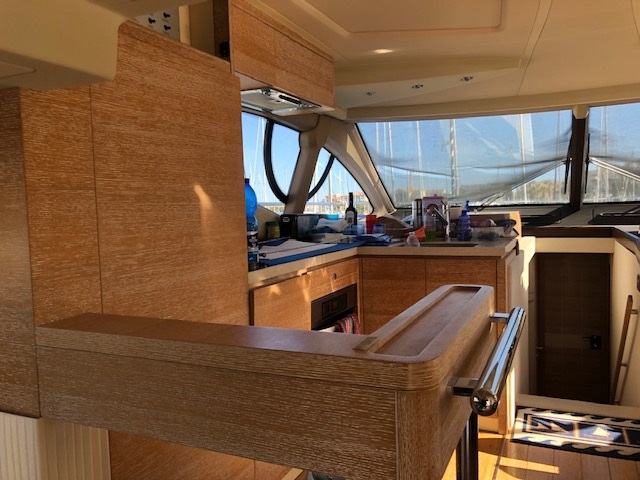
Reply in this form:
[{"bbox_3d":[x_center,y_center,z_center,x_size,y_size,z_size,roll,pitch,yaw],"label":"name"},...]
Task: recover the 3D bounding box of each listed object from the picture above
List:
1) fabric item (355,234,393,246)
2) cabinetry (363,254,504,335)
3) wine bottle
[{"bbox_3d":[0.320,0.005,3.100,0.220,0.050,0.180,0,4,22],"label":"fabric item"},{"bbox_3d":[0.697,0.479,3.003,0.765,0.820,0.580,0,4,22],"label":"cabinetry"},{"bbox_3d":[0.218,-0.178,3.600,0.078,0.305,0.078,-2,4,0],"label":"wine bottle"}]

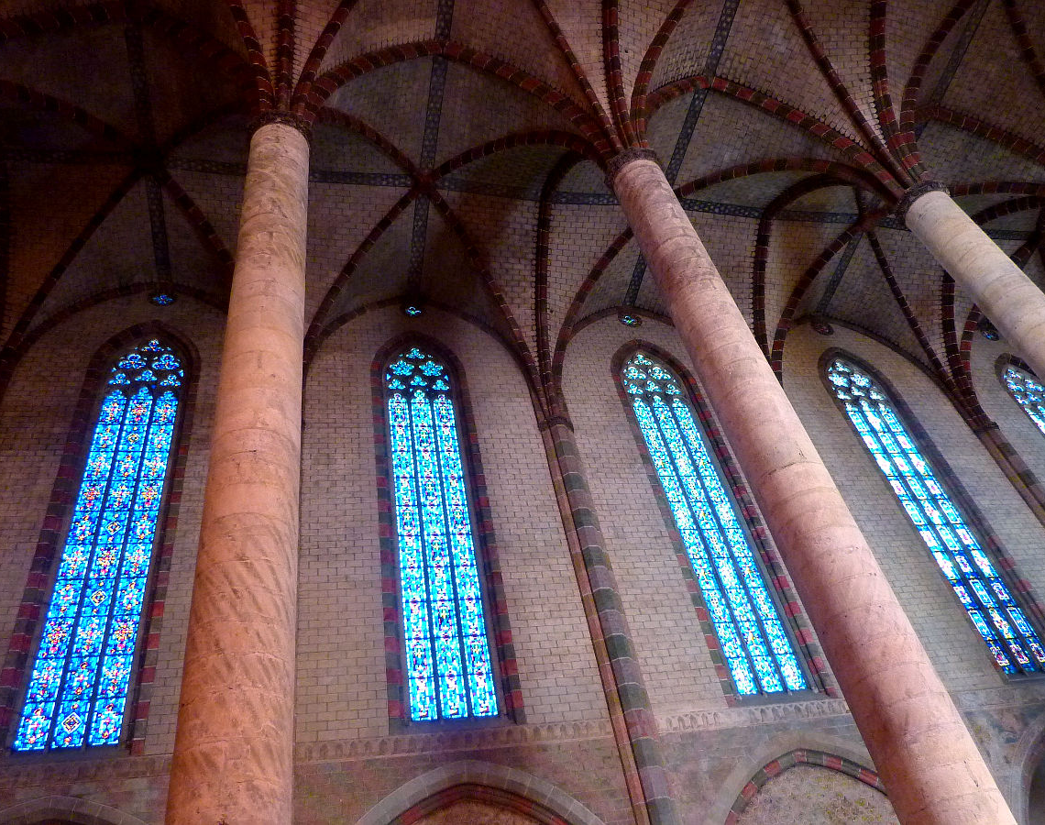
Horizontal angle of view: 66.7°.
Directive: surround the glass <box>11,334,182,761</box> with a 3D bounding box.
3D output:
[{"bbox_3d":[-12.121,2.660,23.893,2.400,14.850,0.350,1,-44,-15],"label":"glass"}]

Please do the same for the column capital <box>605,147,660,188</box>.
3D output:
[{"bbox_3d":[3.124,-6.433,21.967,1.660,0.470,1.660,1,-44,-15],"label":"column capital"}]

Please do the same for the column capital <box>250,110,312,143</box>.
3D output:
[{"bbox_3d":[-5.996,-6.592,19.710,1.660,0.470,1.660,1,-44,-15],"label":"column capital"}]

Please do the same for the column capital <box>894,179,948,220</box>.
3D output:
[{"bbox_3d":[12.387,-6.334,24.549,1.660,0.470,1.660,1,-44,-15],"label":"column capital"}]

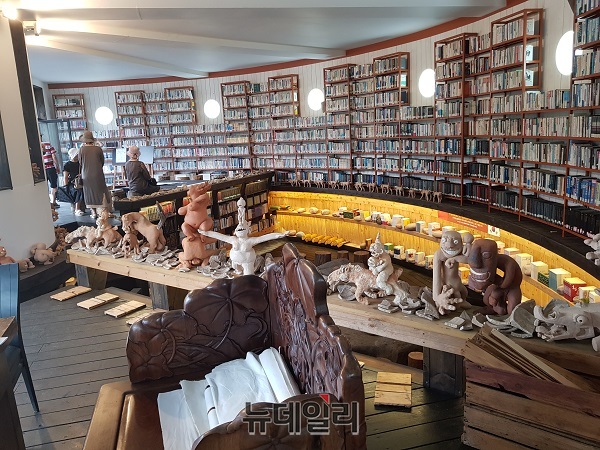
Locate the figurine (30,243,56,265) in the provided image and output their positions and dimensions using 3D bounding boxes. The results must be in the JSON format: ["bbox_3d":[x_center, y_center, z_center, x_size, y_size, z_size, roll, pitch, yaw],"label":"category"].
[{"bbox_3d":[-2.914,0.308,5.120,0.260,0.215,0.240,-13,15,-39],"label":"figurine"}]

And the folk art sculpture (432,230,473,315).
[{"bbox_3d":[0.977,0.309,2.921,0.250,0.500,0.250,1,11,20],"label":"folk art sculpture"}]

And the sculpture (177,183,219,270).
[{"bbox_3d":[-0.874,0.002,3.860,0.330,0.690,0.310,-3,12,1],"label":"sculpture"}]

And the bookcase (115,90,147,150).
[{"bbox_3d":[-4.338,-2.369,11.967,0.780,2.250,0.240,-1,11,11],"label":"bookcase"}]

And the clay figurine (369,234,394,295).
[{"bbox_3d":[0.528,0.232,2.900,0.180,0.390,0.165,-10,13,-29],"label":"clay figurine"}]

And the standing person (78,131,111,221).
[{"bbox_3d":[-3.814,-0.949,8.320,0.500,1.620,0.350,-6,11,-14],"label":"standing person"}]

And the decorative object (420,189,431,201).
[{"bbox_3d":[2.095,-0.502,7.508,0.110,0.190,0.200,-8,12,-24],"label":"decorative object"}]

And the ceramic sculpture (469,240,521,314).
[{"bbox_3d":[1.161,0.281,2.670,0.330,0.410,0.260,-14,16,-42],"label":"ceramic sculpture"}]

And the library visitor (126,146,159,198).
[{"bbox_3d":[-2.884,-0.779,8.200,0.500,1.220,0.600,1,12,18],"label":"library visitor"}]

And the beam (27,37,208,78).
[{"bbox_3d":[-3.285,-3.172,8.840,0.400,0.200,5.150,0,11,19],"label":"beam"}]

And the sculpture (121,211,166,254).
[{"bbox_3d":[-1.535,0.076,4.420,0.420,0.390,0.210,-1,12,9],"label":"sculpture"}]

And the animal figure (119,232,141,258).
[{"bbox_3d":[-1.649,0.176,4.360,0.130,0.225,0.210,6,15,38],"label":"animal figure"}]

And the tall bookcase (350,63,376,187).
[{"bbox_3d":[1.332,-1.958,8.954,0.240,2.400,0.700,-11,13,-36],"label":"tall bookcase"}]

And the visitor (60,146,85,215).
[{"bbox_3d":[-4.424,-0.847,8.729,0.440,1.320,0.400,-1,11,11],"label":"visitor"}]

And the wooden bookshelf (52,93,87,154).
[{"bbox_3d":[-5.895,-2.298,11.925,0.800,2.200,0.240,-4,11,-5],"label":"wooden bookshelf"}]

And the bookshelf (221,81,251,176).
[{"bbox_3d":[-1.475,-2.190,10.970,0.650,2.380,0.250,2,13,25],"label":"bookshelf"}]

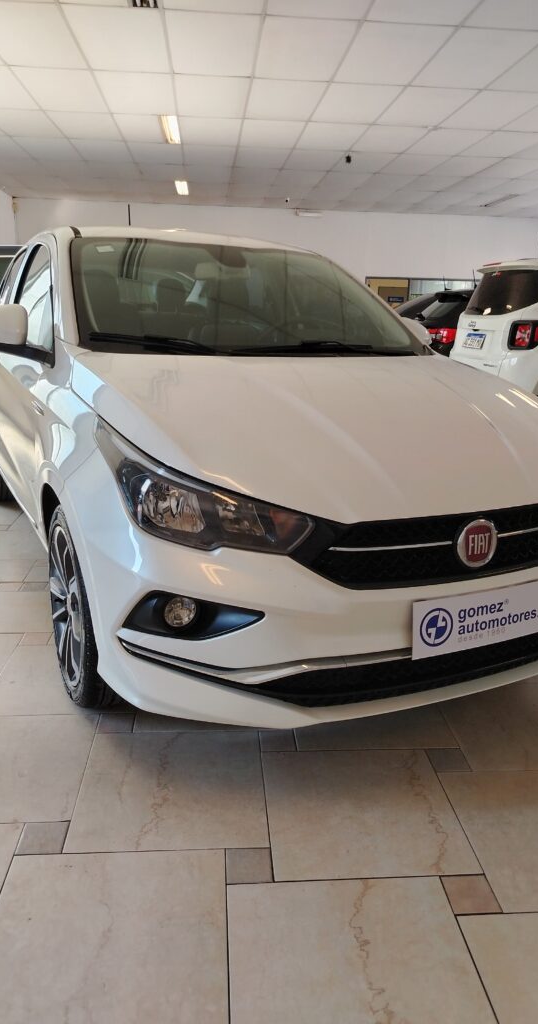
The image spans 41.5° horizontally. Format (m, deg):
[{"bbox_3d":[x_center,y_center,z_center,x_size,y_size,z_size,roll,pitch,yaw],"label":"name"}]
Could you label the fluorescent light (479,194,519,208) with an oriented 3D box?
[{"bbox_3d":[3.569,-4.854,11.061,0.160,0.070,1.220,0,16,-5],"label":"fluorescent light"}]

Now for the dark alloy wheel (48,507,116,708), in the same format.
[{"bbox_3d":[-0.515,0.271,2.128,0.205,0.615,0.615,-5,17,-24],"label":"dark alloy wheel"}]

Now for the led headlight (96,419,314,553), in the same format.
[{"bbox_3d":[-0.185,-0.072,1.740,0.375,0.250,0.580,-6,17,-25],"label":"led headlight"}]

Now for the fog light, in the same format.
[{"bbox_3d":[-0.207,0.228,1.651,0.082,0.082,0.055,-6,17,-25],"label":"fog light"}]

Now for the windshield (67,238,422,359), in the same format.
[{"bbox_3d":[-0.073,-0.815,2.692,1.400,0.170,0.960,-6,45,-25],"label":"windshield"}]

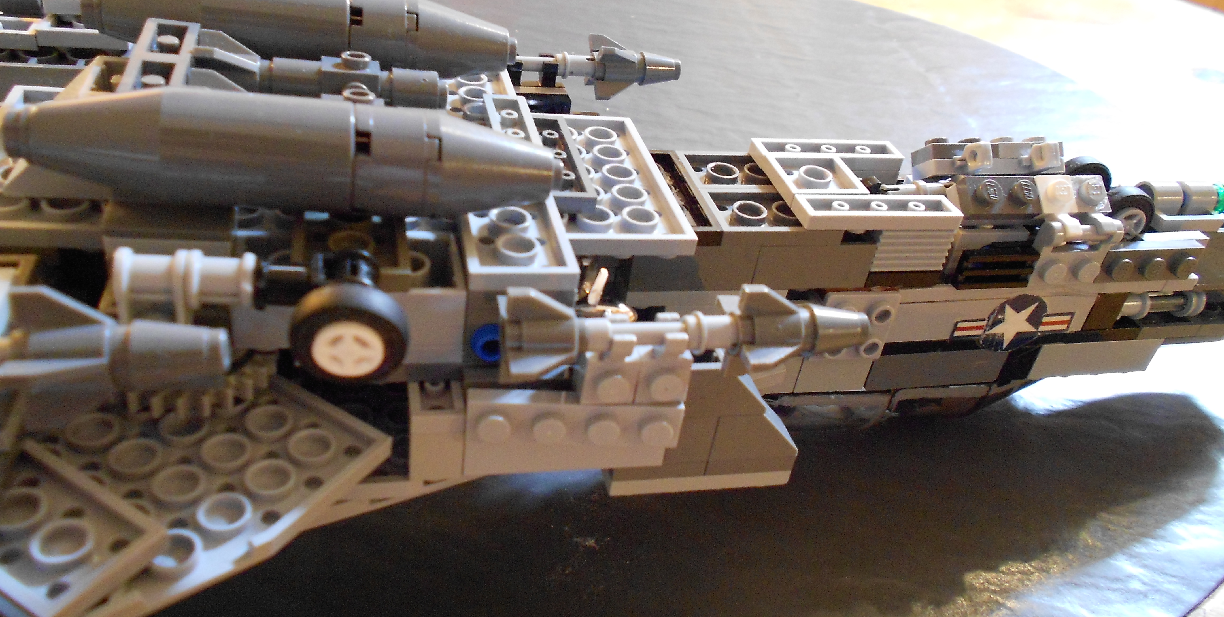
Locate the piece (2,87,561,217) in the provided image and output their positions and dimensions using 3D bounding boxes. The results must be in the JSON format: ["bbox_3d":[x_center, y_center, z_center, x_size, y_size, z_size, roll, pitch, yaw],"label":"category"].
[{"bbox_3d":[-0.044,-0.022,0.133,0.076,0.016,0.016,2,35,-18],"label":"piece"}]

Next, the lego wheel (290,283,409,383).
[{"bbox_3d":[-0.033,0.003,0.114,0.014,0.014,0.005,-6,37,-11],"label":"lego wheel"}]

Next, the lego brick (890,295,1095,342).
[{"bbox_3d":[0.078,0.000,0.194,0.048,0.010,0.008,-1,36,-15],"label":"lego brick"}]

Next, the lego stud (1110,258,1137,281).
[{"bbox_3d":[0.104,-0.008,0.189,0.005,0.005,0.002,-1,36,-15],"label":"lego stud"}]

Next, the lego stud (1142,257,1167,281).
[{"bbox_3d":[0.112,-0.008,0.191,0.005,0.005,0.002,-1,36,-15],"label":"lego stud"}]

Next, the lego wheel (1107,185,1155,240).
[{"bbox_3d":[0.109,-0.019,0.198,0.014,0.014,0.005,-6,37,-11],"label":"lego wheel"}]

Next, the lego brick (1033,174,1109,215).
[{"bbox_3d":[0.093,-0.023,0.187,0.016,0.005,0.008,-2,73,-14],"label":"lego brick"}]

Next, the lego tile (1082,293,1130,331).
[{"bbox_3d":[0.105,-0.002,0.201,0.008,0.010,0.008,-1,36,-15],"label":"lego tile"}]

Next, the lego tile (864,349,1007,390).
[{"bbox_3d":[0.068,0.011,0.199,0.032,0.010,0.008,-1,36,-15],"label":"lego tile"}]

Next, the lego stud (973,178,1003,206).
[{"bbox_3d":[0.074,-0.023,0.180,0.005,0.002,0.005,-1,72,-14],"label":"lego stud"}]

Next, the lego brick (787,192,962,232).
[{"bbox_3d":[0.051,-0.018,0.175,0.032,0.003,0.008,-1,35,-14],"label":"lego brick"}]

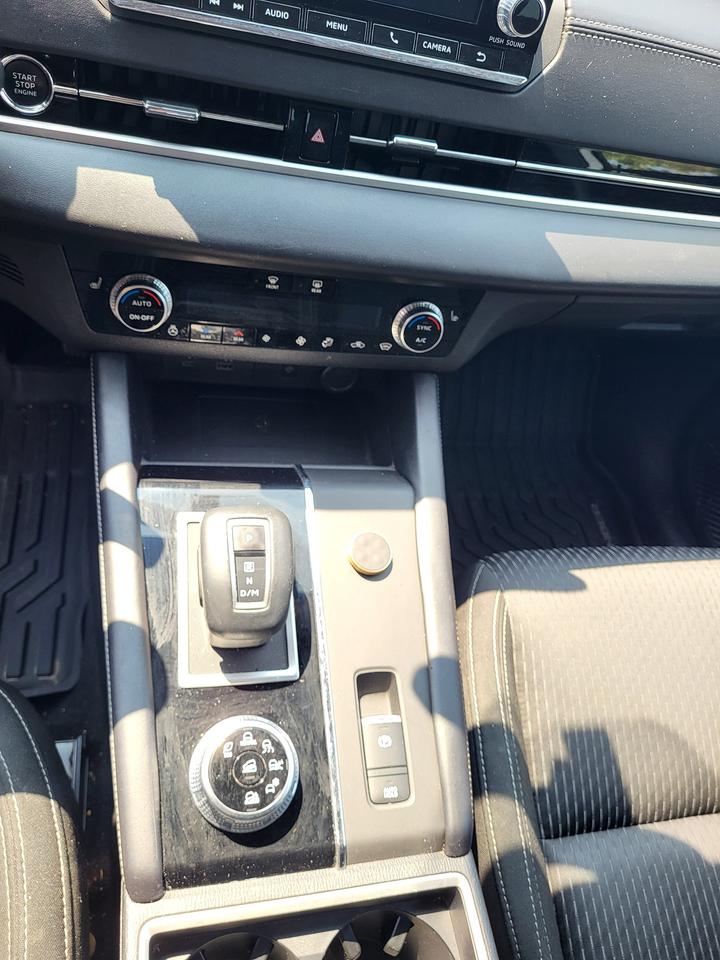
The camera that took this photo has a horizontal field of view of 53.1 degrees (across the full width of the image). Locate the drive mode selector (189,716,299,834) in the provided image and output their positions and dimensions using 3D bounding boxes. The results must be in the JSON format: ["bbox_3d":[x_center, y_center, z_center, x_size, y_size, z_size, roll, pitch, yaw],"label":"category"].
[{"bbox_3d":[-0.073,0.190,0.471,0.072,0.026,0.072,1,65,-17],"label":"drive mode selector"}]

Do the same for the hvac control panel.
[{"bbox_3d":[-0.056,-0.135,0.568,0.325,0.074,0.036,1,29,-17],"label":"hvac control panel"}]

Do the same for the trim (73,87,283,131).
[{"bbox_3d":[-0.116,-0.245,0.478,0.133,0.011,0.014,1,35,-17],"label":"trim"}]

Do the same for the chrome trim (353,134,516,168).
[{"bbox_3d":[0.057,-0.242,0.531,0.131,0.011,0.014,1,35,-17],"label":"chrome trim"}]

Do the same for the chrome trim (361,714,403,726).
[{"bbox_3d":[0.015,0.176,0.525,0.030,0.006,0.008,1,65,-17],"label":"chrome trim"}]

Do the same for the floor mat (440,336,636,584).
[{"bbox_3d":[0.211,-0.007,1.049,0.480,0.120,0.660,1,67,-17],"label":"floor mat"}]

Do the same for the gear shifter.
[{"bbox_3d":[-0.081,0.069,0.500,0.061,0.075,0.092,1,65,-17],"label":"gear shifter"}]

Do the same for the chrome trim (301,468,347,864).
[{"bbox_3d":[-0.030,0.125,0.537,0.009,0.016,0.292,1,65,-17],"label":"chrome trim"}]

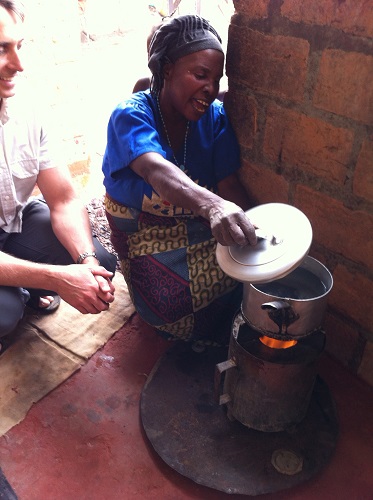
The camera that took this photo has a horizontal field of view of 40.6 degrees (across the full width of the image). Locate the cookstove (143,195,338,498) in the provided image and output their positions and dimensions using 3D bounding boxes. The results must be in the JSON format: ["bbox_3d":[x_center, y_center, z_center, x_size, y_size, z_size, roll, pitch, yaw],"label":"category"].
[{"bbox_3d":[0.155,0.217,1.345,0.590,0.550,0.590,0,35,0],"label":"cookstove"}]

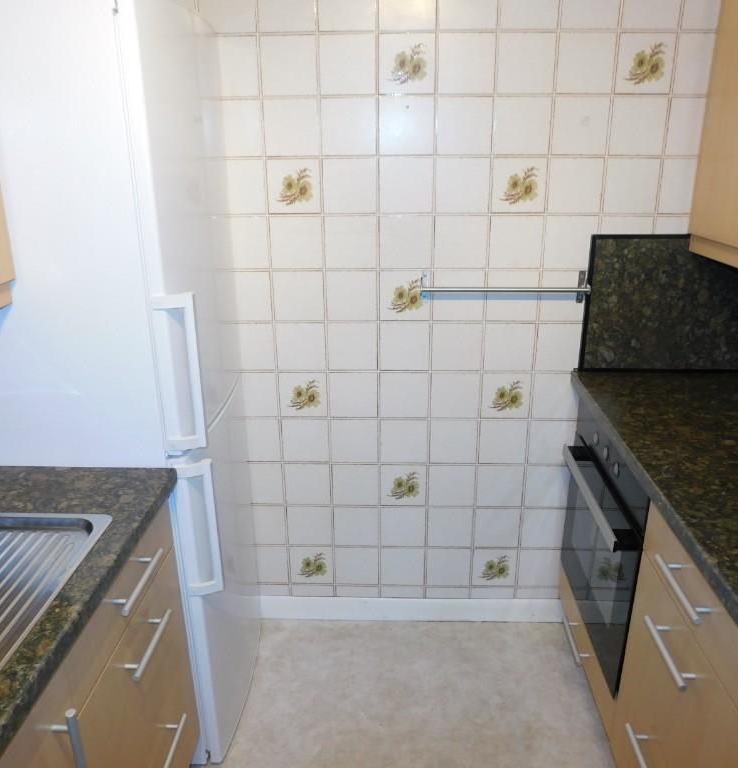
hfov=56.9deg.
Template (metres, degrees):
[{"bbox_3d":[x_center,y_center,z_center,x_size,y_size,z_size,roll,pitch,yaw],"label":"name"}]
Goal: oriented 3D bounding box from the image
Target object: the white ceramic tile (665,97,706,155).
[{"bbox_3d":[0.864,-0.677,1.794,0.150,0.150,0.009,0,20,2],"label":"white ceramic tile"}]

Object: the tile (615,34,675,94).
[{"bbox_3d":[0.710,-0.822,1.748,0.150,0.150,0.009,0,20,2],"label":"tile"}]

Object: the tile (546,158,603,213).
[{"bbox_3d":[0.563,-0.540,1.851,0.150,0.150,0.010,0,20,1],"label":"tile"}]

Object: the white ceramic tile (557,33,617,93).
[{"bbox_3d":[0.565,-0.833,1.767,0.151,0.150,0.009,0,19,1],"label":"white ceramic tile"}]

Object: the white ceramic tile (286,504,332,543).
[{"bbox_3d":[-0.192,0.464,2.224,0.150,0.150,0.010,0,19,2],"label":"white ceramic tile"}]

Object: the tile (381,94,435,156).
[{"bbox_3d":[0.102,-0.682,1.810,0.150,0.150,0.010,0,19,2],"label":"tile"}]

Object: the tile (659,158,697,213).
[{"bbox_3d":[0.869,-0.541,1.846,0.150,0.150,0.010,0,20,1],"label":"tile"}]

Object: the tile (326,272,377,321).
[{"bbox_3d":[-0.048,-0.255,1.980,0.150,0.150,0.009,0,20,2],"label":"tile"}]

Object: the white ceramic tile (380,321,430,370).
[{"bbox_3d":[0.108,-0.109,2.027,0.150,0.150,0.009,0,20,2],"label":"white ceramic tile"}]

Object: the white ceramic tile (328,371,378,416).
[{"bbox_3d":[-0.044,0.035,2.068,0.150,0.150,0.009,0,20,2],"label":"white ceramic tile"}]

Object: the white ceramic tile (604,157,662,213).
[{"bbox_3d":[0.711,-0.538,1.841,0.150,0.150,0.010,0,19,2],"label":"white ceramic tile"}]

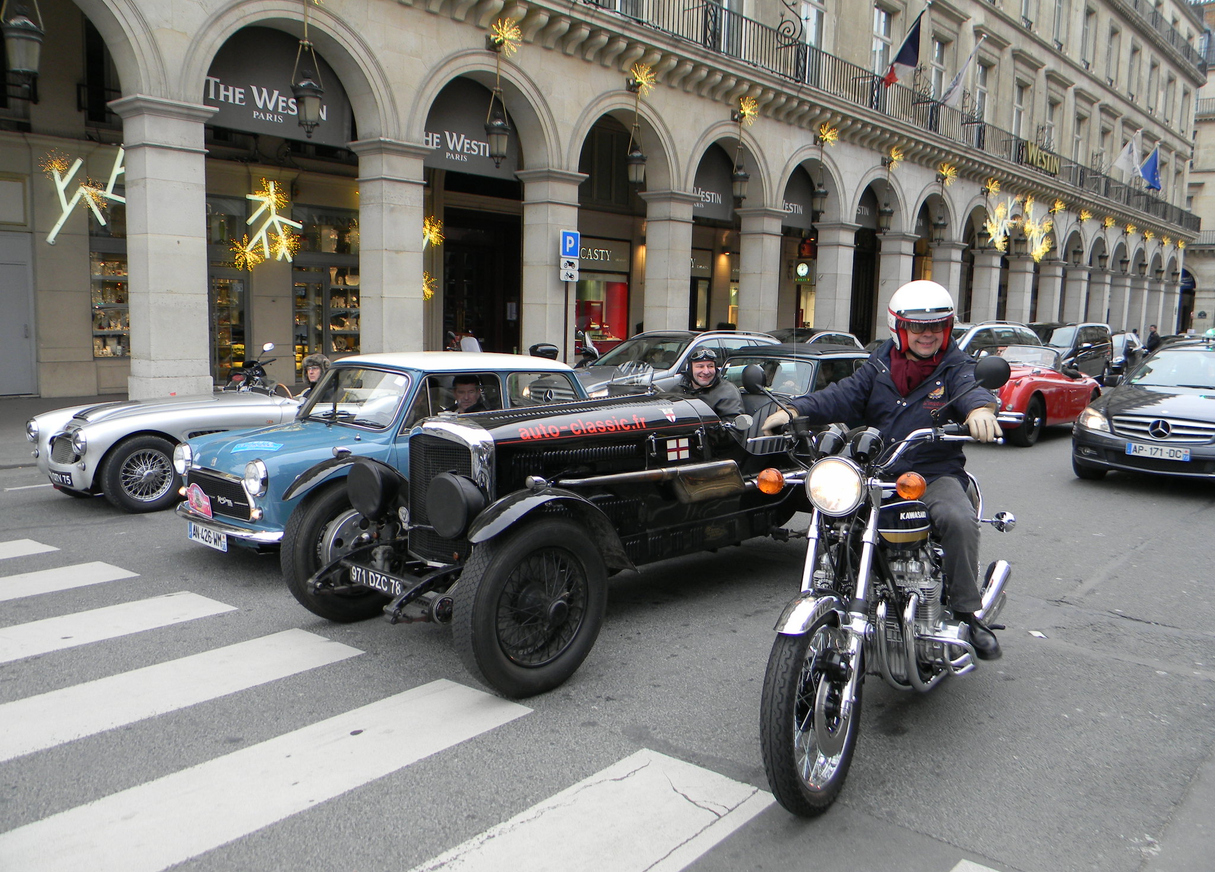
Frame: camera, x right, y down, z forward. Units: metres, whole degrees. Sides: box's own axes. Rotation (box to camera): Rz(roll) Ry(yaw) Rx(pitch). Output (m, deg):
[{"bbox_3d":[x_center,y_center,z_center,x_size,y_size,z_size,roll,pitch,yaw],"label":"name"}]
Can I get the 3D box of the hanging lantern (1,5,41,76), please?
[{"bbox_3d":[-6.481,-4.315,10.884,0.500,0.930,0.500,8,9,41],"label":"hanging lantern"}]

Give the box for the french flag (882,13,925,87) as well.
[{"bbox_3d":[7.384,-9.604,24.427,1.050,1.680,0.400,8,9,41],"label":"french flag"}]

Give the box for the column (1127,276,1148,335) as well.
[{"bbox_3d":[25.186,-5.615,46.746,0.821,3.780,0.921,8,9,41],"label":"column"}]

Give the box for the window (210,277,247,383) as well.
[{"bbox_3d":[-6.741,-1.867,17.550,0.120,1.921,0.734,8,9,41],"label":"window"}]

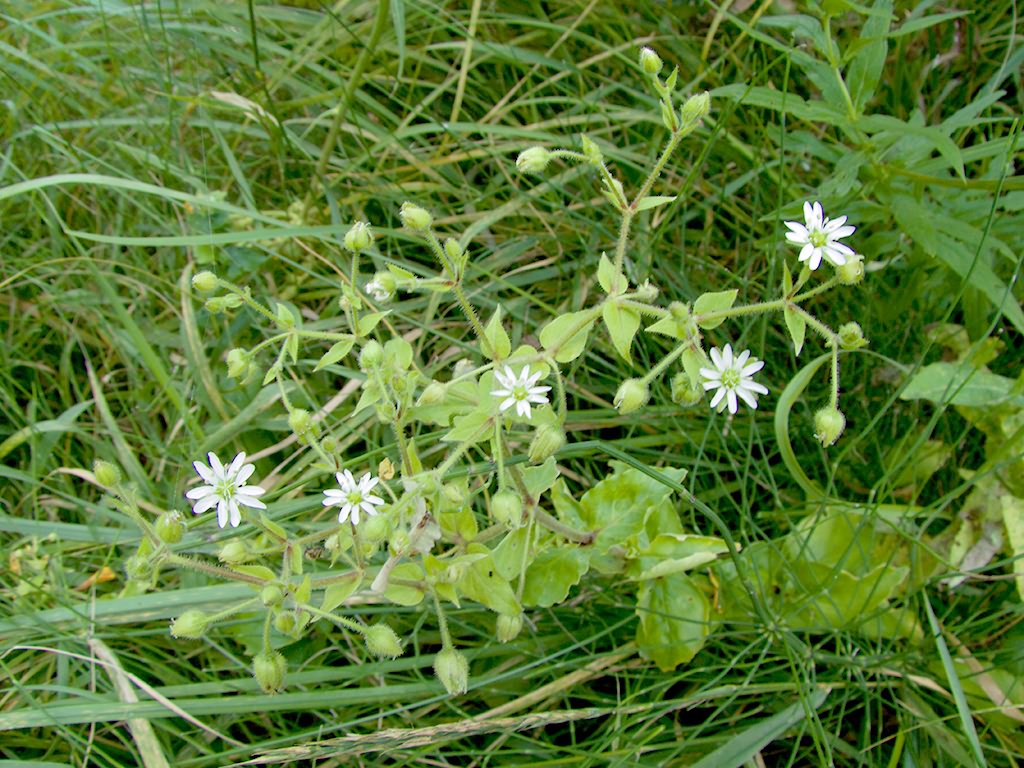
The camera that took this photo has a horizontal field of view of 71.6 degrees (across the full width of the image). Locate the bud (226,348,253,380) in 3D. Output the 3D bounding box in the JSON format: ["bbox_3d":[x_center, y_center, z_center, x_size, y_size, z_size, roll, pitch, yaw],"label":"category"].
[{"bbox_3d":[-0.092,-0.007,0.239,0.008,0.010,0.008,0,41,0],"label":"bud"}]

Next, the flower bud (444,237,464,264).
[{"bbox_3d":[-0.020,-0.046,0.247,0.006,0.009,0.006,-14,21,4],"label":"flower bud"}]

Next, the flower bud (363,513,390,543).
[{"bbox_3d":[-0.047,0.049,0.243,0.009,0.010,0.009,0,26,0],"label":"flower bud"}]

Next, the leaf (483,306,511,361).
[{"bbox_3d":[-0.005,-0.017,0.236,0.010,0.004,0.018,0,76,0],"label":"leaf"}]

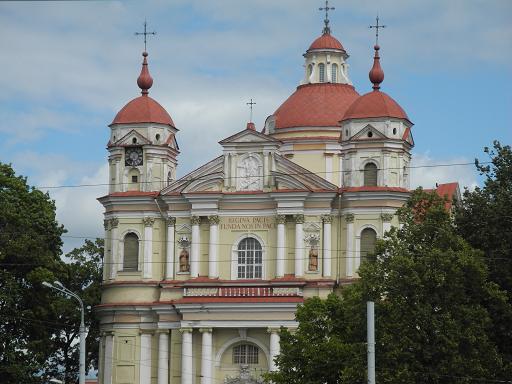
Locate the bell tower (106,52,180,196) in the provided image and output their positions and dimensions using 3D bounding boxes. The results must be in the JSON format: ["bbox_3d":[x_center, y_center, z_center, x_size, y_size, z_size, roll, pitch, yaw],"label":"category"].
[{"bbox_3d":[-10.210,-6.428,207.215,6.000,12.700,6.000,-1,-7,16],"label":"bell tower"}]

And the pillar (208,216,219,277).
[{"bbox_3d":[-3.678,4.798,195.822,0.822,5.386,0.750,-1,-7,15],"label":"pillar"}]

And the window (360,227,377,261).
[{"bbox_3d":[9.831,4.846,196.887,1.500,3.400,0.350,-1,-7,16],"label":"window"}]

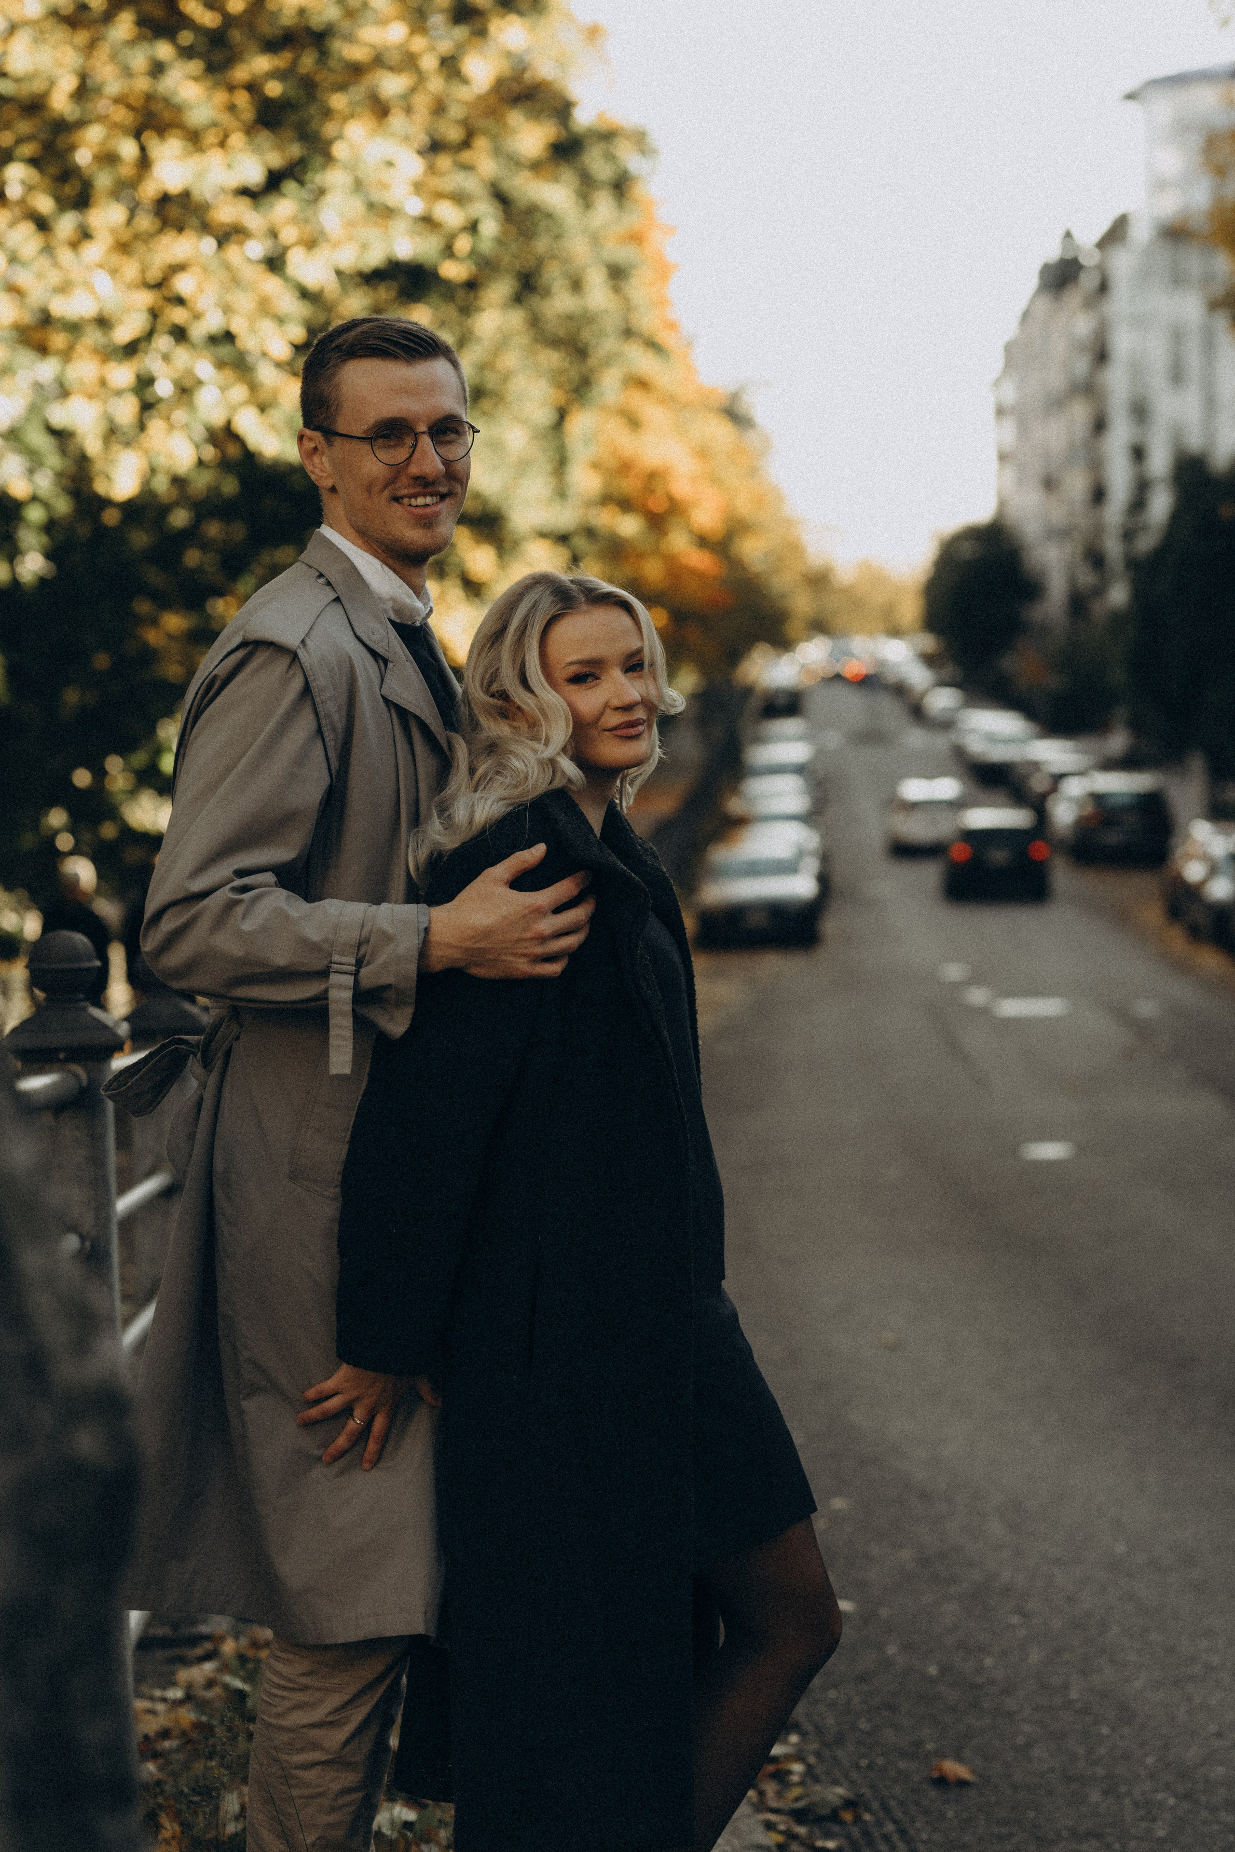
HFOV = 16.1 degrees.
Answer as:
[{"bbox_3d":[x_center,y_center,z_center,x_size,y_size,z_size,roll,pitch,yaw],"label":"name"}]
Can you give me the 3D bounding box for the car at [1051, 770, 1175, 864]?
[{"bbox_3d":[9.111,-1.989,80.680,1.860,1.600,4.500,-2,4,3],"label":"car"}]

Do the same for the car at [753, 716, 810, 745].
[{"bbox_3d":[5.298,-5.868,140.642,1.800,1.480,4.400,-2,4,3],"label":"car"}]

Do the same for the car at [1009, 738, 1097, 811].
[{"bbox_3d":[10.471,-3.593,105.189,1.820,1.550,4.500,-2,4,3],"label":"car"}]

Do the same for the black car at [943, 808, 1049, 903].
[{"bbox_3d":[6.330,-1.271,73.843,1.780,1.460,4.200,-2,4,3],"label":"black car"}]

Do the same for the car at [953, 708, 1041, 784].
[{"bbox_3d":[10.002,-4.707,115.762,1.930,1.780,4.700,-2,4,3],"label":"car"}]

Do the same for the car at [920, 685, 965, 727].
[{"bbox_3d":[14.059,-9.491,189.139,1.800,1.550,4.400,-2,4,3],"label":"car"}]

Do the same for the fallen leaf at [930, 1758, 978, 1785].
[{"bbox_3d":[0.537,1.353,7.000,0.075,0.028,0.080,-2,1,0],"label":"fallen leaf"}]

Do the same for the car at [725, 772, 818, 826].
[{"bbox_3d":[3.232,-2.455,92.192,1.800,1.460,4.500,-2,4,3],"label":"car"}]

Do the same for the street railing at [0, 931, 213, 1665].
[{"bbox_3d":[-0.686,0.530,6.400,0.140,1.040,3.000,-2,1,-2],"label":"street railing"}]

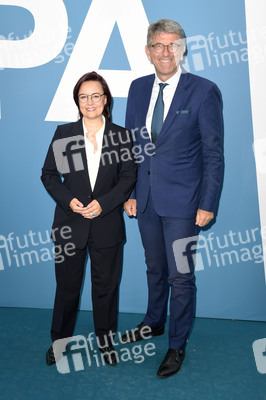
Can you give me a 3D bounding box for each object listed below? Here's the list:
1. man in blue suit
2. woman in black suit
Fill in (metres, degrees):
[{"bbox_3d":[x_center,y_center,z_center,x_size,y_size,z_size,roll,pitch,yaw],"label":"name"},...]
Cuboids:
[{"bbox_3d":[0.196,-0.010,2.707,0.550,1.885,0.430,8,13,29],"label":"man in blue suit"},{"bbox_3d":[-0.229,0.111,2.728,0.520,1.610,0.340,2,11,1],"label":"woman in black suit"}]

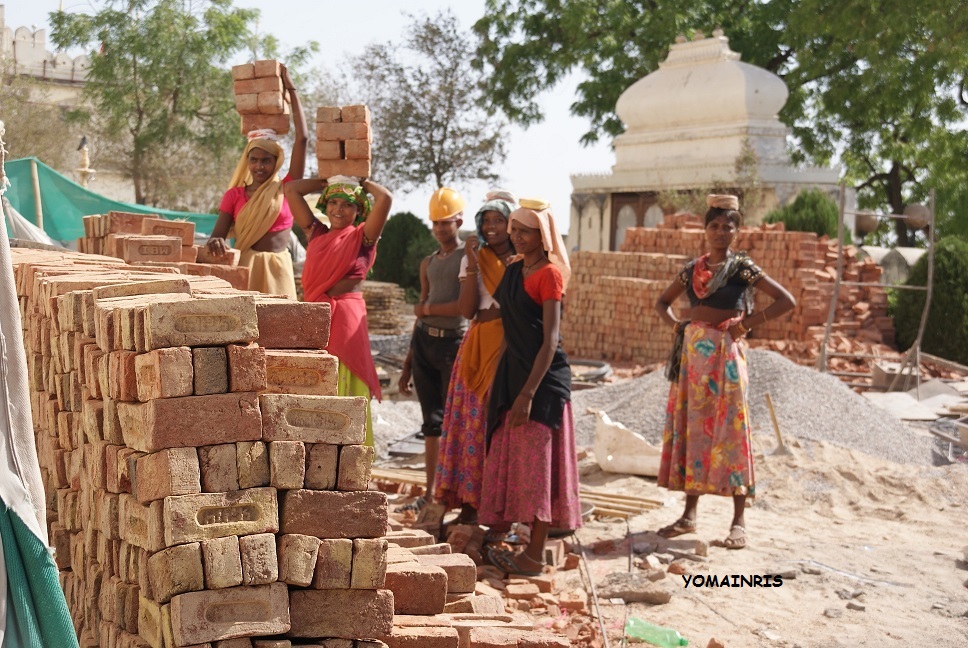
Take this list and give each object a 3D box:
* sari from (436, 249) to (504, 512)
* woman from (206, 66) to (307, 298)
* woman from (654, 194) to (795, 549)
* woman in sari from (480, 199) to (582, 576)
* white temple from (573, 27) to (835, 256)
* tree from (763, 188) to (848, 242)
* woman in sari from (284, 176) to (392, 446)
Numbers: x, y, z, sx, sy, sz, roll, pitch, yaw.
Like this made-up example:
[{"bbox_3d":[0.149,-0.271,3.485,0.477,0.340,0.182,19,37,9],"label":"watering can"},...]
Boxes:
[{"bbox_3d":[-0.039,0.247,10.200,0.470,1.220,0.420,2,3,24],"label":"sari"},{"bbox_3d":[-1.031,-0.206,10.000,0.470,1.880,0.450,1,3,12],"label":"woman"},{"bbox_3d":[1.089,0.215,10.000,0.630,1.580,0.410,1,3,12],"label":"woman"},{"bbox_3d":[0.201,0.261,9.350,0.410,1.570,0.460,-2,4,-41],"label":"woman in sari"},{"bbox_3d":[4.014,-2.908,40.000,4.300,4.700,2.400,3,4,38],"label":"white temple"},{"bbox_3d":[4.237,-0.887,29.000,1.350,1.800,1.300,0,3,0],"label":"tree"},{"bbox_3d":[-0.625,0.149,9.550,0.490,1.570,0.450,1,3,5],"label":"woman in sari"}]

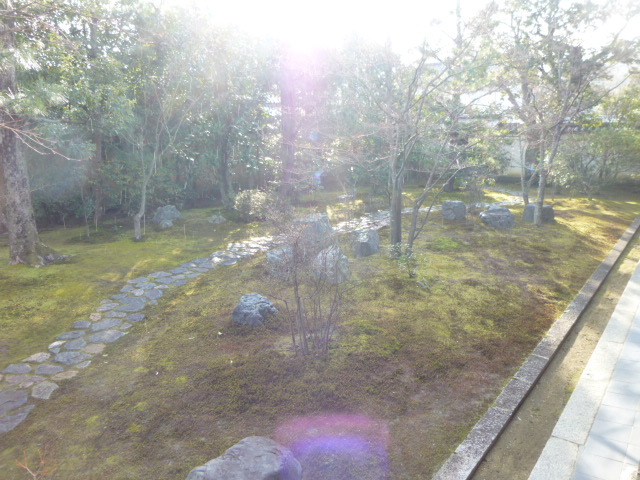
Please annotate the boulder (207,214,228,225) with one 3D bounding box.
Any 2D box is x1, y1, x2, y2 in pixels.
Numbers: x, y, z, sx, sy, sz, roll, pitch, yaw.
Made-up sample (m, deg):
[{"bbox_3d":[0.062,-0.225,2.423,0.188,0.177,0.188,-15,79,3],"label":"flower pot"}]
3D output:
[{"bbox_3d":[-2.627,-0.529,11.784,0.480,0.181,0.420,-4,13,-12],"label":"boulder"}]

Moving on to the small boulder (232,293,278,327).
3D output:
[{"bbox_3d":[-0.780,0.805,5.517,0.554,0.306,0.470,-3,13,-8],"label":"small boulder"}]

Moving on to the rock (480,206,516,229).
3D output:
[{"bbox_3d":[4.189,-0.542,10.825,0.925,0.446,0.680,4,14,21],"label":"rock"}]

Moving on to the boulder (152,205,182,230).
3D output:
[{"bbox_3d":[-3.731,-0.572,11.265,0.743,0.526,0.600,-5,13,-18],"label":"boulder"}]

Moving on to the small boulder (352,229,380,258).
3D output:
[{"bbox_3d":[0.847,0.043,8.392,0.509,0.475,0.500,1,13,6],"label":"small boulder"}]

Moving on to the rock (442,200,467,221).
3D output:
[{"bbox_3d":[3.475,-0.768,11.896,0.640,0.432,0.550,3,13,16],"label":"rock"}]

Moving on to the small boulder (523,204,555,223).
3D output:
[{"bbox_3d":[5.471,-0.689,11.499,0.850,0.400,0.620,5,14,25],"label":"small boulder"}]

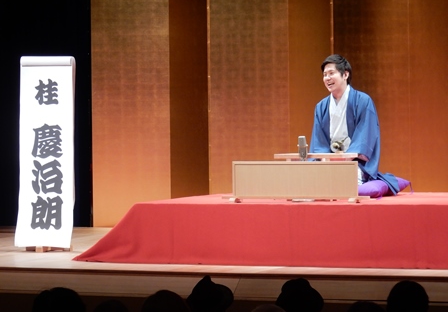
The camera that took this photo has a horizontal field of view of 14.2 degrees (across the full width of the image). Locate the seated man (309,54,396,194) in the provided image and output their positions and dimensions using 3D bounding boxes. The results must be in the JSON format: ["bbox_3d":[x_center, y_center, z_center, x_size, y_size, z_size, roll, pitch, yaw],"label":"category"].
[{"bbox_3d":[0.830,-0.208,11.900,0.570,0.930,0.720,0,1,27],"label":"seated man"}]

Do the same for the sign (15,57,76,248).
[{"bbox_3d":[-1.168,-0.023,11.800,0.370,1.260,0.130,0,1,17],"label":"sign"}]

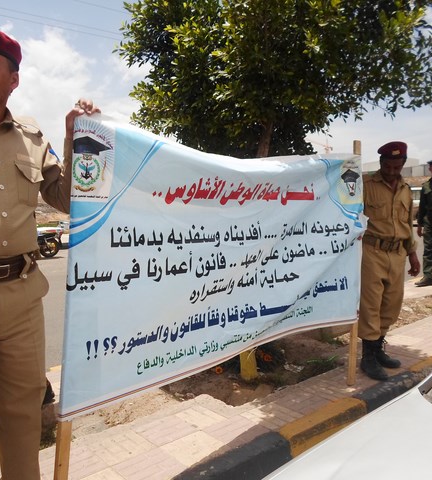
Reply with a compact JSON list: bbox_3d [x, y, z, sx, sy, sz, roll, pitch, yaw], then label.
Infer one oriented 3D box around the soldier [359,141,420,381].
[{"bbox_3d":[1.296,0.131,3.494,0.520,1.720,0.370,-3,8,-22],"label":"soldier"}]

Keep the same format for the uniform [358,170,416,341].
[{"bbox_3d":[1.296,0.132,3.494,0.500,1.290,0.340,-3,8,-22],"label":"uniform"}]

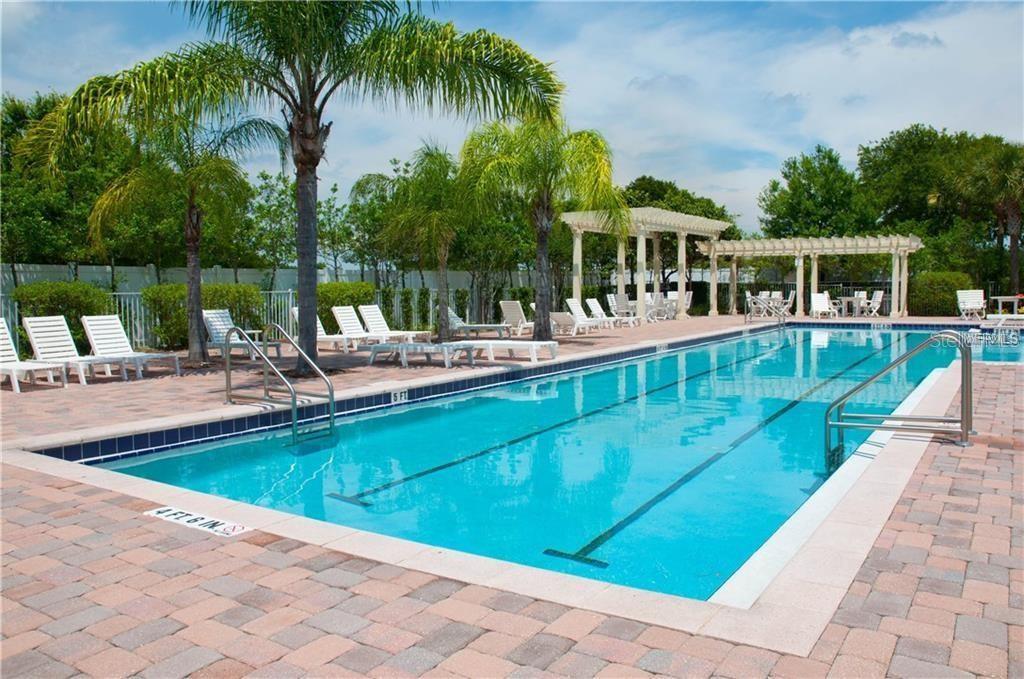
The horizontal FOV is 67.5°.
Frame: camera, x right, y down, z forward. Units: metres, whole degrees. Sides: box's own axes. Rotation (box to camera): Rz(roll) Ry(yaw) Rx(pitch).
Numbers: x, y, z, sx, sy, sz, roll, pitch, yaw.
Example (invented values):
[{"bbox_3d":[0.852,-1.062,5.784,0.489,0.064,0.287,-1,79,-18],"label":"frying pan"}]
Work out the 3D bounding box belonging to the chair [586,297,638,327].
[{"bbox_3d":[2.898,-0.732,22.000,1.500,0.840,0.650,2,5,35],"label":"chair"}]

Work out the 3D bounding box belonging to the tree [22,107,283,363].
[{"bbox_3d":[-6.258,-1.985,14.246,4.300,4.800,4.300,2,4,33],"label":"tree"}]

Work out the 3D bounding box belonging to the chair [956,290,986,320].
[{"bbox_3d":[14.519,-1.073,24.200,0.720,0.950,0.750,0,4,10],"label":"chair"}]

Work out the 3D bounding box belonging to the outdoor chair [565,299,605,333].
[{"bbox_3d":[2.181,-0.675,21.300,1.500,0.850,0.650,2,5,35],"label":"outdoor chair"}]

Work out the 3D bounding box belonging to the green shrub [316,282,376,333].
[{"bbox_3d":[-5.023,-0.836,21.852,1.150,1.500,2.000,2,4,33],"label":"green shrub"}]

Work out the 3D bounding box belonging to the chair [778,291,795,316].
[{"bbox_3d":[11.348,-1.451,31.566,0.650,1.050,0.600,2,4,33],"label":"chair"}]

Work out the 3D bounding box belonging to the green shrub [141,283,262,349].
[{"bbox_3d":[-7.706,-0.605,19.170,1.300,1.601,2.464,1,4,33],"label":"green shrub"}]

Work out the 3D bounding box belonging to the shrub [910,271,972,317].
[{"bbox_3d":[17.426,-1.855,31.144,2.300,1.750,1.600,2,4,33],"label":"shrub"}]

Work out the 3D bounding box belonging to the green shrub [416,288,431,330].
[{"bbox_3d":[-2.913,-1.008,25.257,0.460,1.350,0.460,-1,4,0],"label":"green shrub"}]

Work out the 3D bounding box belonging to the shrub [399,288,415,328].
[{"bbox_3d":[-3.907,-1.164,28.346,0.480,1.470,0.480,1,4,33],"label":"shrub"}]

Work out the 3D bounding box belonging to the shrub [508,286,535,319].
[{"bbox_3d":[0.377,-1.357,28.900,0.850,1.220,0.900,2,5,35],"label":"shrub"}]

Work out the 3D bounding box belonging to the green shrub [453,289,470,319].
[{"bbox_3d":[-1.778,-1.215,27.000,0.550,1.200,0.550,-1,4,0],"label":"green shrub"}]

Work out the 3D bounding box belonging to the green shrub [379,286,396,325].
[{"bbox_3d":[-3.875,-0.920,23.856,0.520,1.380,0.520,-1,4,0],"label":"green shrub"}]

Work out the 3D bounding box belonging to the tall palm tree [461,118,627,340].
[{"bbox_3d":[0.715,-2.496,17.400,3.700,5.000,3.700,-1,4,0],"label":"tall palm tree"}]

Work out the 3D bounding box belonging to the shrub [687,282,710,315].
[{"bbox_3d":[7.370,-1.601,30.300,1.000,1.280,1.000,2,5,35],"label":"shrub"}]

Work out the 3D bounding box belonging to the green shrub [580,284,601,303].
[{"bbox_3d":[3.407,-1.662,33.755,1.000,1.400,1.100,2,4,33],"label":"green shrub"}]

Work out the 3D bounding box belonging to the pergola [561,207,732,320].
[{"bbox_3d":[5.503,-2.712,30.170,3.517,3.984,8.449,1,4,33],"label":"pergola"}]

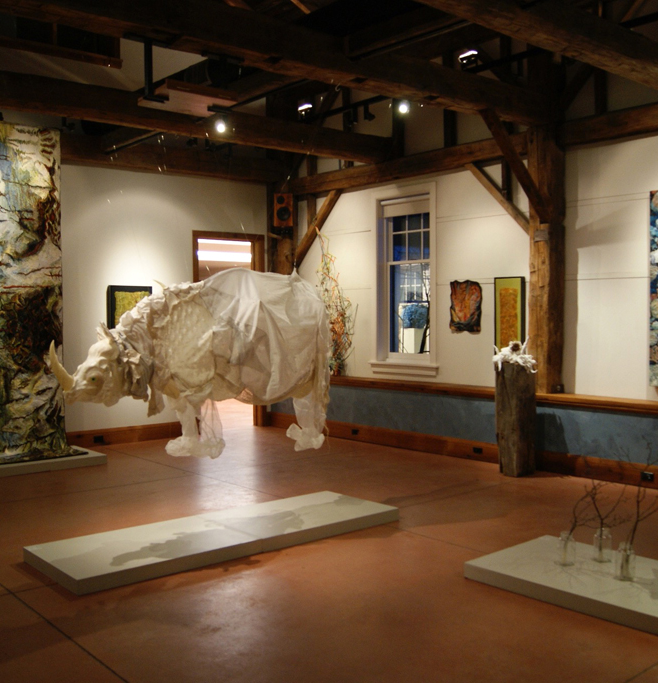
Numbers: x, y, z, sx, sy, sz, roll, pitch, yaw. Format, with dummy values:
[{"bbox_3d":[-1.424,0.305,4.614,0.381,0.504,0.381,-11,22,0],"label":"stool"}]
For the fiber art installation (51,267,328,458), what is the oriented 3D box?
[{"bbox_3d":[-0.851,0.158,5.109,2.040,1.300,0.720,-2,2,-41],"label":"fiber art installation"}]

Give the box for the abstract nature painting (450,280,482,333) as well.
[{"bbox_3d":[1.547,-0.401,8.705,0.050,0.570,0.440,-2,2,-41],"label":"abstract nature painting"}]

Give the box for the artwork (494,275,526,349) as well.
[{"bbox_3d":[1.939,-0.252,8.248,0.070,0.860,0.345,-2,2,-41],"label":"artwork"}]

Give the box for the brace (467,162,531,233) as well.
[{"bbox_3d":[1.855,-1.548,8.230,0.140,0.090,1.080,-2,47,-41],"label":"brace"}]

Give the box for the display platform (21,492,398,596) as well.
[{"bbox_3d":[-0.673,1.299,5.219,2.430,0.081,0.810,-2,2,-41],"label":"display platform"}]

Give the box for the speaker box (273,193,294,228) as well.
[{"bbox_3d":[-0.595,-1.734,10.150,0.245,0.430,0.280,0,2,3],"label":"speaker box"}]

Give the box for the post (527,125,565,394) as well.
[{"bbox_3d":[2.181,-0.798,7.679,0.270,2.640,0.245,-2,2,-41],"label":"post"}]

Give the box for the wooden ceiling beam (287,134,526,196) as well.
[{"bbox_3d":[0.858,-2.060,9.268,0.270,0.230,3.920,-2,2,-41],"label":"wooden ceiling beam"}]

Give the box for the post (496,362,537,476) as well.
[{"bbox_3d":[1.792,0.734,7.365,0.265,1.060,0.265,-1,2,-31],"label":"post"}]

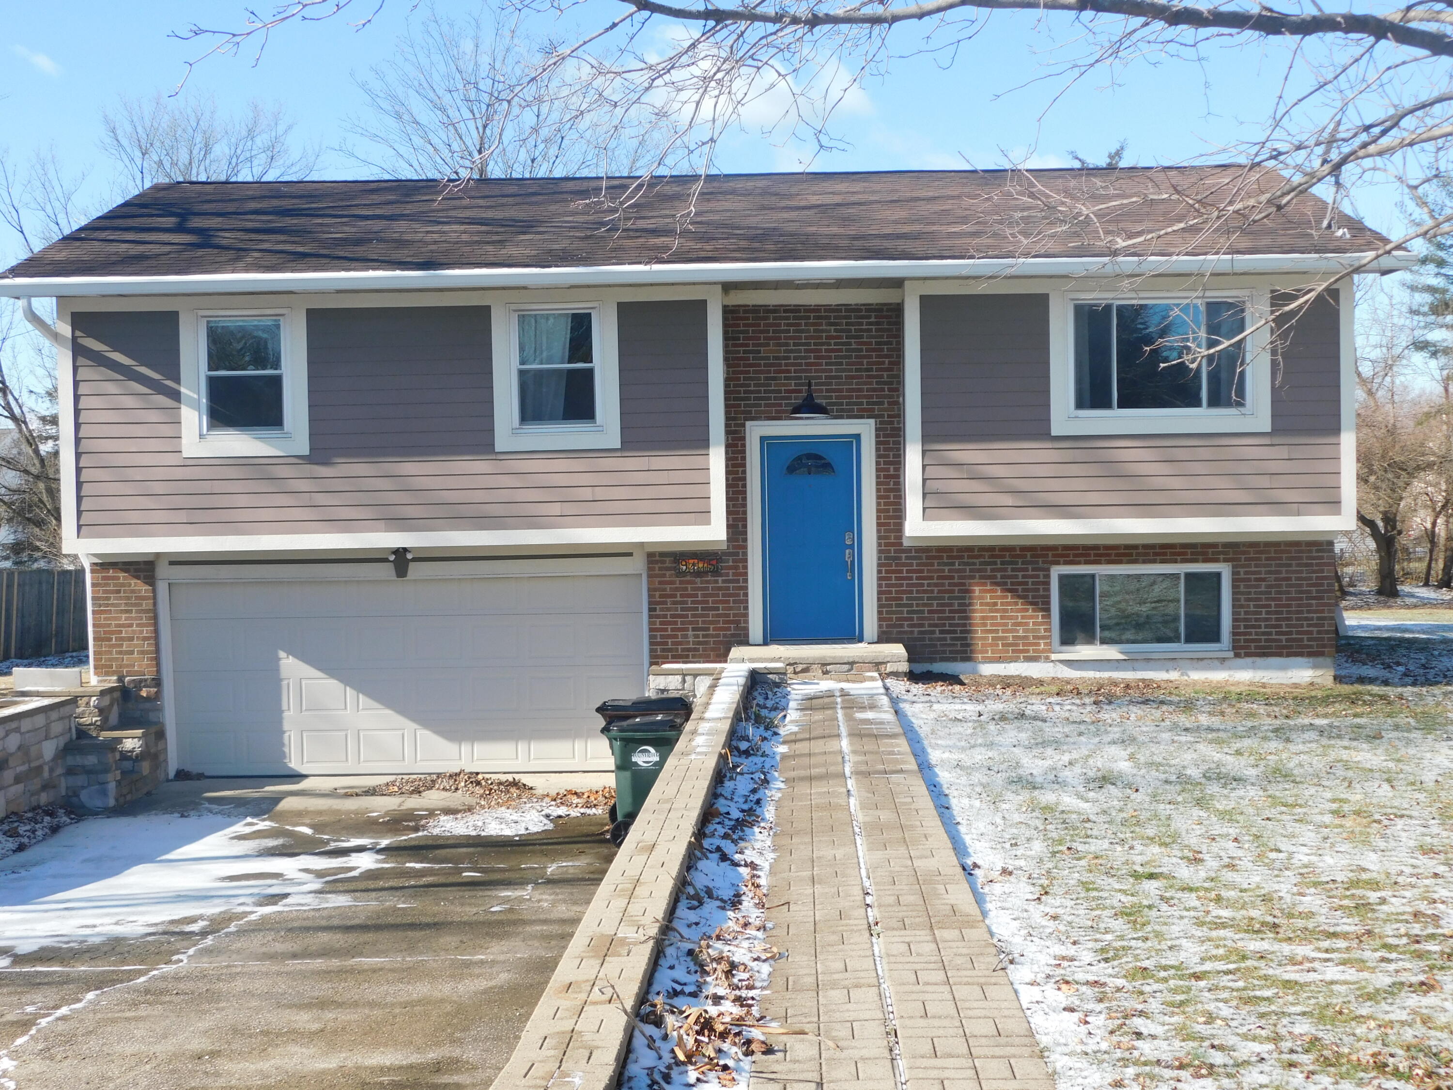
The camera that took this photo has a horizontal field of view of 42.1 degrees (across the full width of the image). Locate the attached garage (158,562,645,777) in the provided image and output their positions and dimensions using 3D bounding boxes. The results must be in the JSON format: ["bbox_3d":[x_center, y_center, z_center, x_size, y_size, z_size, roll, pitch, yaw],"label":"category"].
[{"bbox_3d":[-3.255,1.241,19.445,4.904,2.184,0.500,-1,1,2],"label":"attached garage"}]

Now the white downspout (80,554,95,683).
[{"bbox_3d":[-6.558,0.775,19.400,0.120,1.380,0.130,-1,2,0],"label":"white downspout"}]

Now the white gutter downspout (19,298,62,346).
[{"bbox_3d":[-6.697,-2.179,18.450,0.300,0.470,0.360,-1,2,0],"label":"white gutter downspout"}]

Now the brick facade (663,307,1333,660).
[{"bbox_3d":[2.641,-0.632,19.010,6.865,3.622,0.250,-1,1,2],"label":"brick facade"}]

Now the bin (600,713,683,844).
[{"bbox_3d":[-0.633,1.964,16.101,0.870,1.090,0.720,-1,1,2],"label":"bin"}]

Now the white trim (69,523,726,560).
[{"bbox_3d":[-3.278,-0.051,18.592,6.562,0.148,0.060,-1,1,2],"label":"white trim"}]

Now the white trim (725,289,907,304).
[{"bbox_3d":[0.867,-2.479,18.887,1.812,0.147,0.060,-1,1,2],"label":"white trim"}]

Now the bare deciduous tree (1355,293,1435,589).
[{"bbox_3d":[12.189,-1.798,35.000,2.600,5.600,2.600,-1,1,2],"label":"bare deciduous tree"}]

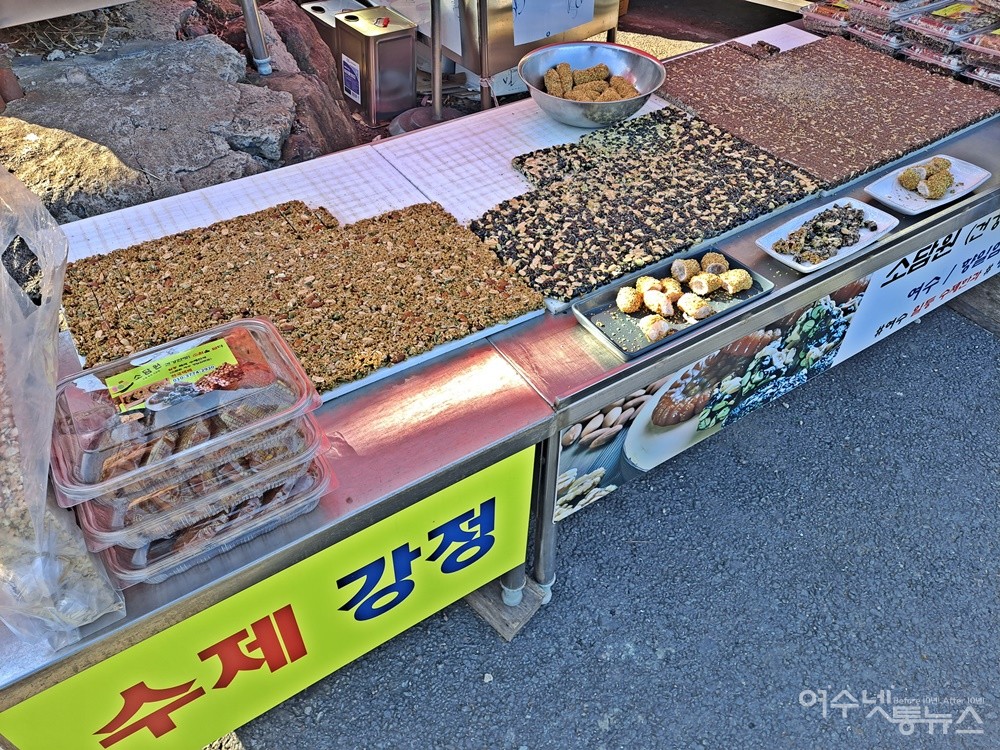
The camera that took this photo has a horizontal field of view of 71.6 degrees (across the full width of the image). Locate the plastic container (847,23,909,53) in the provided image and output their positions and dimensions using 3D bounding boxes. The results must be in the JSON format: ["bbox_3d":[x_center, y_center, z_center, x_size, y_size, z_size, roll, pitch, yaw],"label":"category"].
[{"bbox_3d":[1.114,-0.950,1.937,0.256,0.068,0.166,-24,50,-23],"label":"plastic container"}]

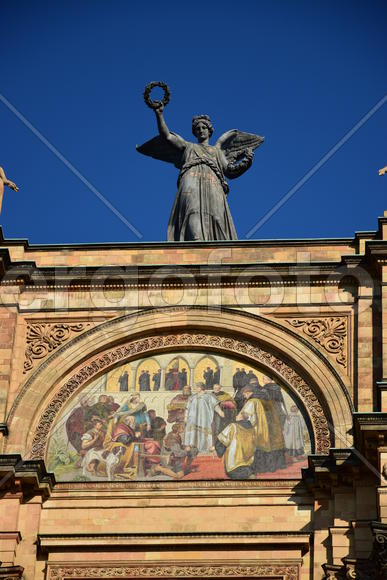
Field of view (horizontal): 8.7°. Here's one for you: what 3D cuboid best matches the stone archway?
[{"bbox_3d":[-0.191,1.689,42.926,6.000,3.150,0.650,-1,-38,5],"label":"stone archway"}]

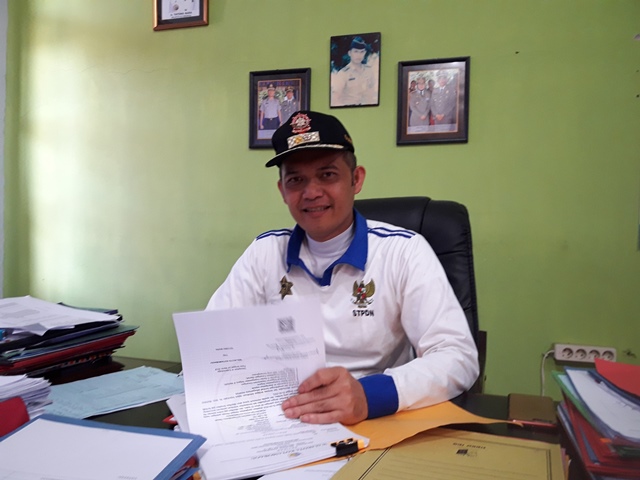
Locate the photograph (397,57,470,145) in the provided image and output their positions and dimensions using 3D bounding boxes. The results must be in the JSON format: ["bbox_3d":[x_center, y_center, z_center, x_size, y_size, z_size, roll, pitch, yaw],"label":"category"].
[{"bbox_3d":[0.454,-0.552,2.080,0.280,0.343,0.025,1,4,17],"label":"photograph"}]

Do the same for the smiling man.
[{"bbox_3d":[0.020,0.392,1.050,0.560,1.330,0.660,1,1,19],"label":"smiling man"}]

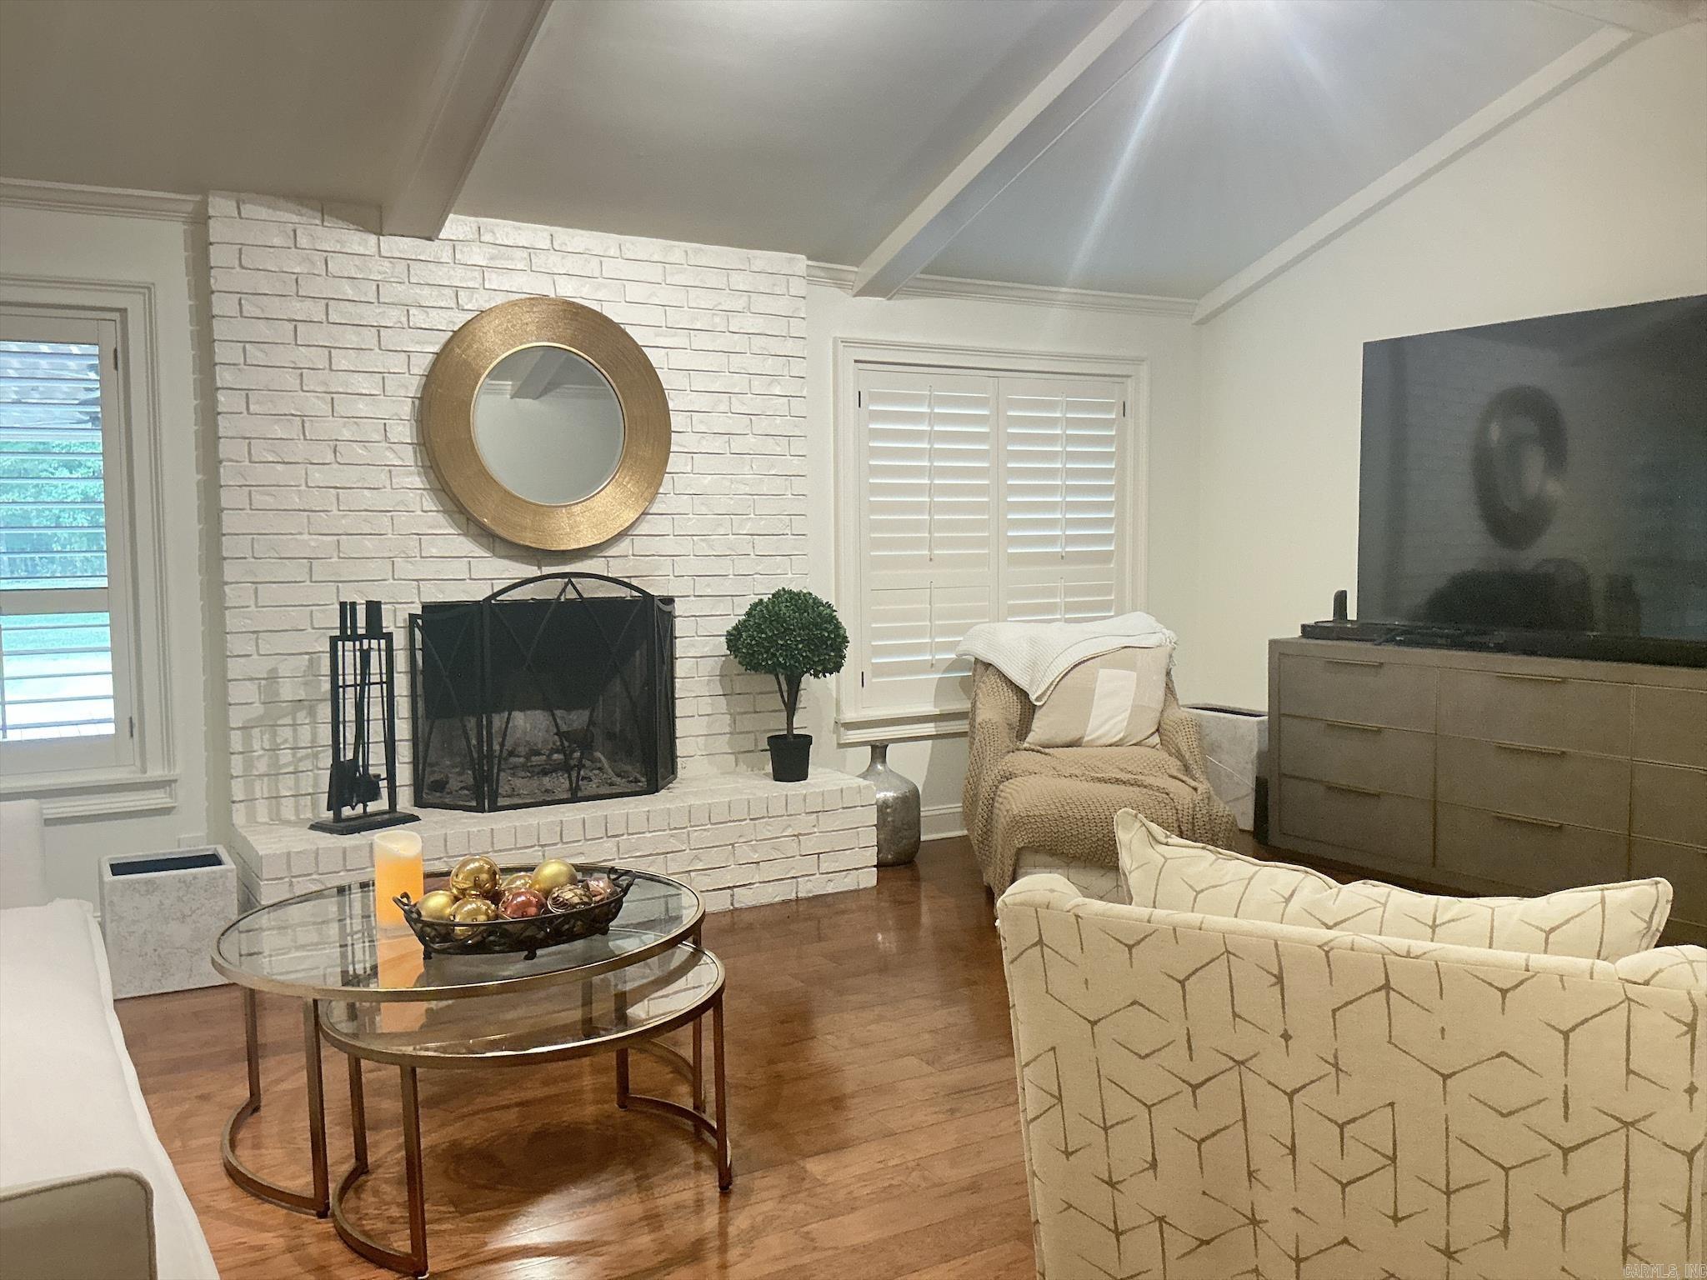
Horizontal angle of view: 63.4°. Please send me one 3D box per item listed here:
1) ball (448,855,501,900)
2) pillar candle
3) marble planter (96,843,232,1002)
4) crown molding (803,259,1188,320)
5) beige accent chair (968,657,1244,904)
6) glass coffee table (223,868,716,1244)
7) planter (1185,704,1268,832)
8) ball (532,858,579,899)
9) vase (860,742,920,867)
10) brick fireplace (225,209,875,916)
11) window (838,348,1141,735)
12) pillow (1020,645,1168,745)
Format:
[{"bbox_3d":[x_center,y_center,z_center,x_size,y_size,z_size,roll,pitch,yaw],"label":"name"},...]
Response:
[{"bbox_3d":[-0.771,0.493,2.822,0.102,0.102,0.102,-1,4,0],"label":"ball"},{"bbox_3d":[-0.989,0.520,2.998,0.103,0.205,0.103,-3,4,-30],"label":"pillar candle"},{"bbox_3d":[-2.052,0.840,4.151,0.342,0.352,0.285,-3,5,-31],"label":"marble planter"},{"bbox_3d":[0.724,-1.531,6.077,2.140,0.090,0.075,-3,4,-30],"label":"crown molding"},{"bbox_3d":[0.865,0.484,5.030,0.800,0.880,0.860,-1,4,0],"label":"beige accent chair"},{"bbox_3d":[-0.859,0.843,3.107,1.050,0.454,1.050,-3,4,-35],"label":"glass coffee table"},{"bbox_3d":[1.761,0.580,6.404,0.215,0.507,0.467,-3,5,-31],"label":"planter"},{"bbox_3d":[-0.633,0.512,2.927,0.093,0.093,0.093,-1,4,0],"label":"ball"},{"bbox_3d":[0.111,0.661,5.617,0.335,0.475,0.335,0,4,0],"label":"vase"},{"bbox_3d":[-0.995,-0.253,4.812,2.145,2.425,0.610,-3,5,-31],"label":"brick fireplace"},{"bbox_3d":[0.661,-0.441,6.131,1.680,1.665,0.100,-3,5,-31],"label":"window"},{"bbox_3d":[0.964,0.240,5.470,0.510,0.460,0.160,6,-15,13],"label":"pillow"}]

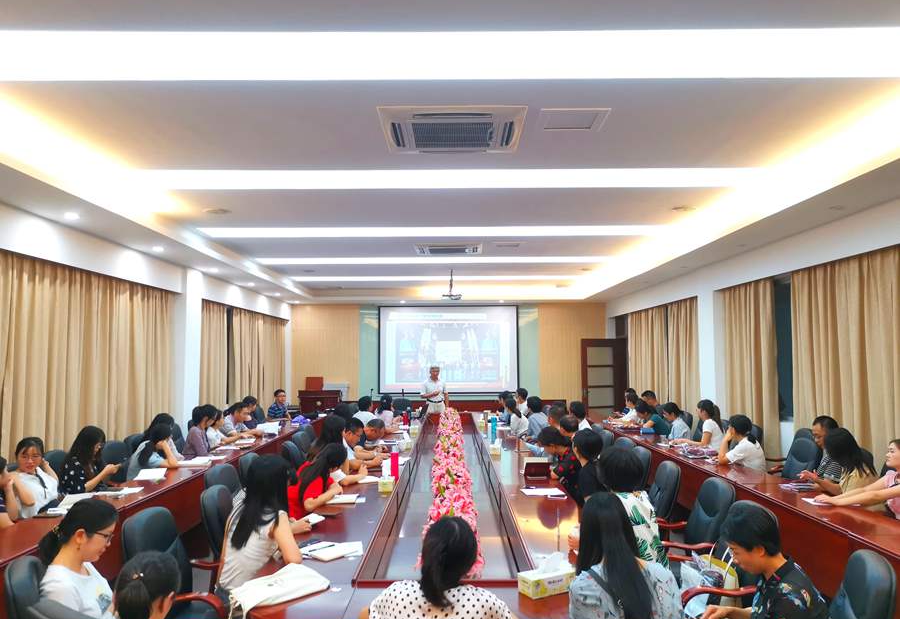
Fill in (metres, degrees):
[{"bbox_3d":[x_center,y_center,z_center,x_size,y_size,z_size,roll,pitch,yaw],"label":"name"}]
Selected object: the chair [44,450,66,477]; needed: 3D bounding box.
[{"bbox_3d":[-2.900,1.652,5.518,0.620,1.040,0.600,0,-4,0],"label":"chair"}]

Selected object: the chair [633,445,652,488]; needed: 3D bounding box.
[{"bbox_3d":[1.330,1.681,5.847,0.670,1.040,0.610,0,-4,-6],"label":"chair"}]

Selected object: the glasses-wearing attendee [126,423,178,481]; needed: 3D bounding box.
[{"bbox_3d":[-2.790,1.652,6.501,0.780,1.190,0.500,1,-4,-11],"label":"glasses-wearing attendee"}]

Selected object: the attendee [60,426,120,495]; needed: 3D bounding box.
[{"bbox_3d":[-2.830,1.551,5.485,0.740,1.250,0.480,0,-4,0],"label":"attendee"}]

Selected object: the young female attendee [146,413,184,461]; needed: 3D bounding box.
[{"bbox_3d":[-2.900,1.672,7.151,0.750,1.240,0.480,0,-4,-6],"label":"young female attendee"}]

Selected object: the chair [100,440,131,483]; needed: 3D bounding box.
[{"bbox_3d":[-2.820,1.704,6.246,0.620,1.040,0.600,0,-4,5],"label":"chair"}]

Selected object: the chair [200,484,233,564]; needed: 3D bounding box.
[{"bbox_3d":[-1.120,1.547,4.021,0.620,1.040,0.600,1,-4,-8],"label":"chair"}]

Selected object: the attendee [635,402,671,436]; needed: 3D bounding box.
[{"bbox_3d":[2.850,1.907,10.092,0.780,1.180,0.500,0,-4,0],"label":"attendee"}]

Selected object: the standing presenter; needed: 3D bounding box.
[{"bbox_3d":[-0.300,1.891,13.301,0.540,1.660,0.400,0,-4,-3],"label":"standing presenter"}]

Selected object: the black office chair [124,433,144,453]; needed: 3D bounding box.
[{"bbox_3d":[-2.950,1.772,7.074,0.660,1.030,0.610,0,-4,0],"label":"black office chair"}]

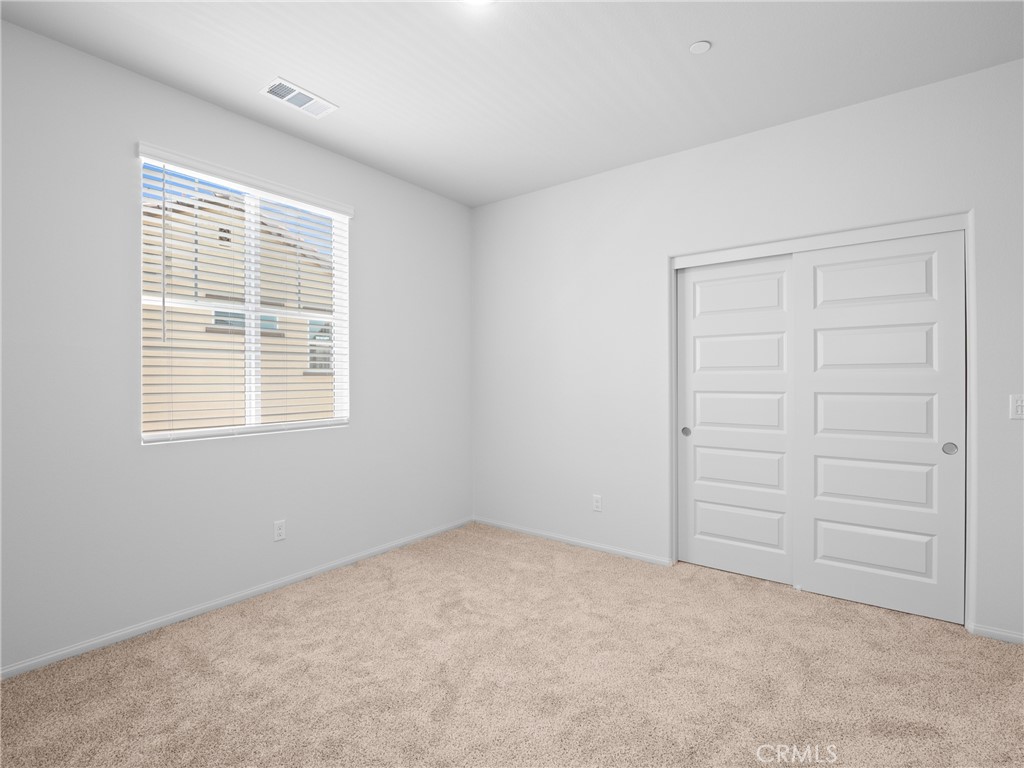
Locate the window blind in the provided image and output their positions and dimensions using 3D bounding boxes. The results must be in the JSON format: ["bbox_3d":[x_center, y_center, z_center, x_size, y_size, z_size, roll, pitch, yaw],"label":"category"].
[{"bbox_3d":[-1.475,-0.426,2.779,0.065,1.427,1.138,0,0,39],"label":"window blind"}]

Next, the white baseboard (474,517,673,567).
[{"bbox_3d":[0.359,1.185,3.641,1.710,0.060,0.016,0,0,35],"label":"white baseboard"}]

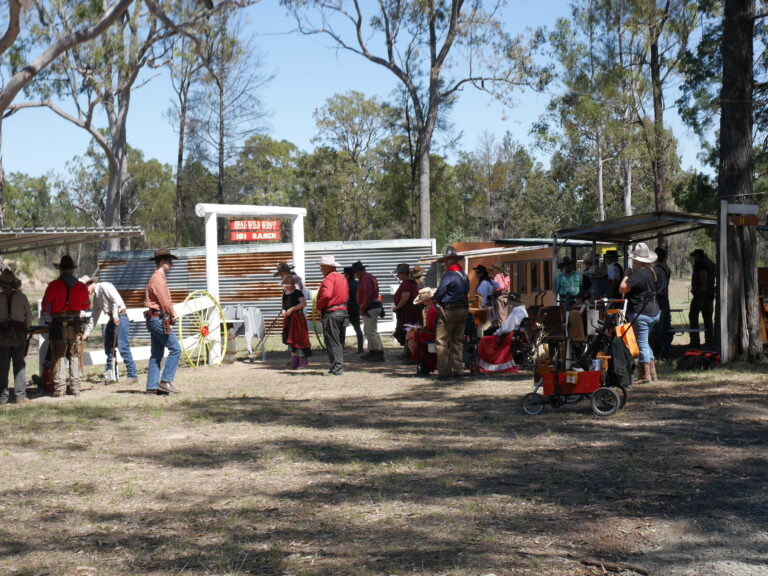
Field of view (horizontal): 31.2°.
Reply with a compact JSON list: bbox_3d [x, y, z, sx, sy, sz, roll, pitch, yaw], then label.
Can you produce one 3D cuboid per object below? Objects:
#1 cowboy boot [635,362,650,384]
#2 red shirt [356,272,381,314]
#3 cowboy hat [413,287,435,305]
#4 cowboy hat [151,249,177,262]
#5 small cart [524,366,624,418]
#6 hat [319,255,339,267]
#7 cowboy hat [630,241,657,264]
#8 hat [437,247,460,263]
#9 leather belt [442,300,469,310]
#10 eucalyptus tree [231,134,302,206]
[{"bbox_3d":[3.352,1.106,17.800,0.260,0.290,0.110,0,0,15],"label":"cowboy boot"},{"bbox_3d":[-0.274,0.079,24.300,0.370,0.730,0.500,0,1,21],"label":"red shirt"},{"bbox_3d":[0.599,0.113,20.100,0.380,0.160,0.340,-32,6,-12],"label":"cowboy hat"},{"bbox_3d":[-2.809,-0.416,17.600,0.370,0.160,0.330,0,0,-15],"label":"cowboy hat"},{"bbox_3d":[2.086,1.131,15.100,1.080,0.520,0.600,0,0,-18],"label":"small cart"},{"bbox_3d":[-0.859,-0.410,21.300,0.380,0.150,0.330,1,1,28],"label":"hat"},{"bbox_3d":[3.302,-0.445,17.500,0.340,0.190,0.380,-1,16,-43],"label":"cowboy hat"},{"bbox_3d":[0.957,-0.478,19.800,0.380,0.170,0.340,0,0,39],"label":"hat"},{"bbox_3d":[1.029,0.255,19.800,0.390,0.115,0.310,0,0,-30],"label":"leather belt"},{"bbox_3d":[-6.081,-3.639,70.000,4.000,8.200,4.000,0,1,0],"label":"eucalyptus tree"}]

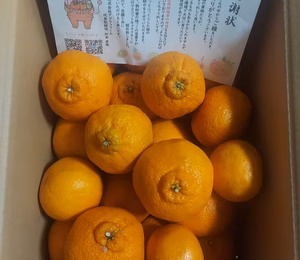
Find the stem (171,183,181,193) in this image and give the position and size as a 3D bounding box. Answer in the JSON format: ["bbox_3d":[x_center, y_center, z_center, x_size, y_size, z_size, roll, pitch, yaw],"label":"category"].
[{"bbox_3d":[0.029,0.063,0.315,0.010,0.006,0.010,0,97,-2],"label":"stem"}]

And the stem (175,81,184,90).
[{"bbox_3d":[0.037,-0.056,0.360,0.011,0.006,0.011,0,96,-4],"label":"stem"}]

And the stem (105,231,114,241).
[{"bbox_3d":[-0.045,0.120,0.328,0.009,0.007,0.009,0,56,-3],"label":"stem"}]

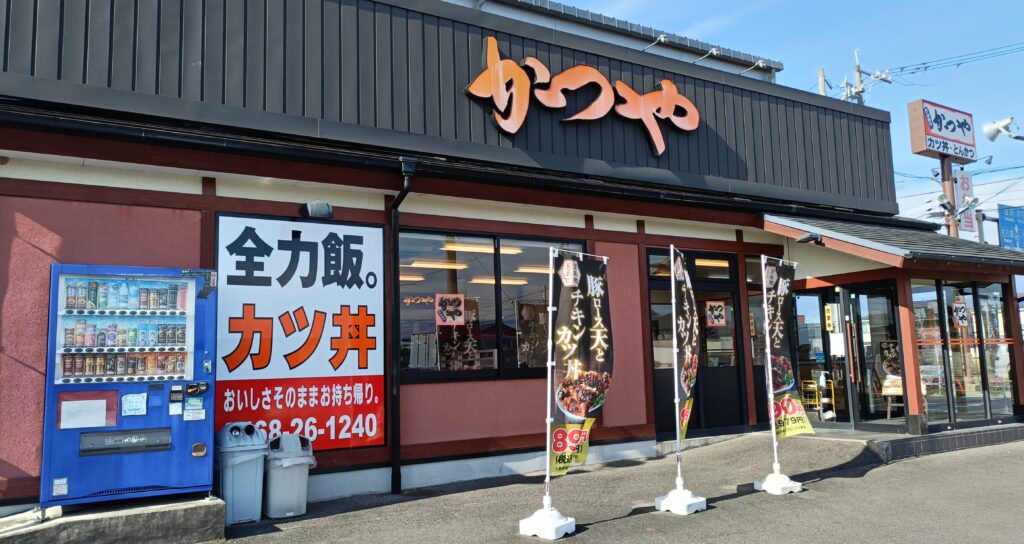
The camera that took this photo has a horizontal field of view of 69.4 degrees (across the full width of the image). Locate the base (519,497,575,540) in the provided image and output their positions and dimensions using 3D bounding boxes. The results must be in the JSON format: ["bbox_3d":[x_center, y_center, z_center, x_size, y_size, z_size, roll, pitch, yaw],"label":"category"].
[{"bbox_3d":[0.283,1.929,5.878,0.325,0.286,0.325,-7,-8,37],"label":"base"}]

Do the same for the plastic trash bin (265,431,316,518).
[{"bbox_3d":[-2.122,1.903,6.964,0.430,0.730,0.360,2,-8,-32],"label":"plastic trash bin"}]

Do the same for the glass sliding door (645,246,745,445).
[{"bbox_3d":[2.647,0.974,10.455,1.781,2.513,0.100,2,-8,-32],"label":"glass sliding door"}]

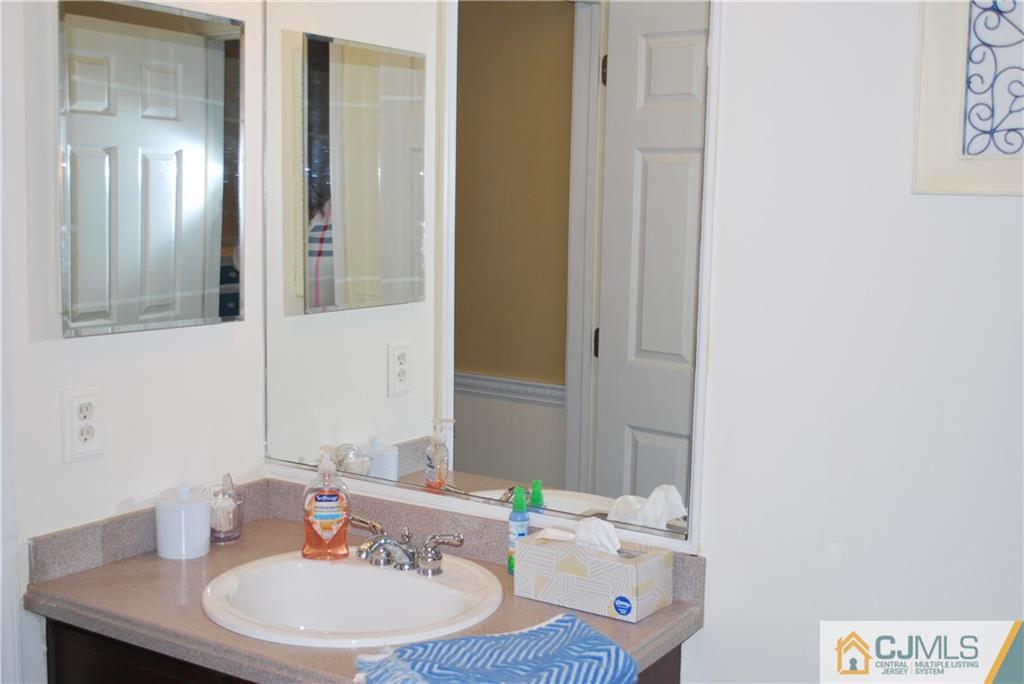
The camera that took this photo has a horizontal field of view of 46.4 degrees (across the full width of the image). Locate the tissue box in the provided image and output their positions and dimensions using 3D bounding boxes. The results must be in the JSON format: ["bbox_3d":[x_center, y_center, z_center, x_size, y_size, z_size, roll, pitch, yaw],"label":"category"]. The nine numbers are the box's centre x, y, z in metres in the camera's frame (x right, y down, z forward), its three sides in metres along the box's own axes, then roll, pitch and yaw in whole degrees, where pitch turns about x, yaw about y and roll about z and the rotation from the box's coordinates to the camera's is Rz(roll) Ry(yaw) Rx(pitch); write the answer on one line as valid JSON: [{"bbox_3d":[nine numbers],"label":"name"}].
[{"bbox_3d":[0.132,0.372,1.925,0.221,0.087,0.120,5,7,34],"label":"tissue box"}]

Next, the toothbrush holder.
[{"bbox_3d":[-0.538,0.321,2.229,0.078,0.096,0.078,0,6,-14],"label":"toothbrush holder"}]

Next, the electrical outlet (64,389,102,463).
[{"bbox_3d":[-0.722,0.139,2.014,0.009,0.122,0.079,5,7,32],"label":"electrical outlet"}]

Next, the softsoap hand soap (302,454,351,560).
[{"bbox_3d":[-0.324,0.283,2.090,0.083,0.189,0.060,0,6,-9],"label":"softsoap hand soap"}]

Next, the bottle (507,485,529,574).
[{"bbox_3d":[0.013,0.324,2.056,0.036,0.151,0.036,1,6,1],"label":"bottle"}]

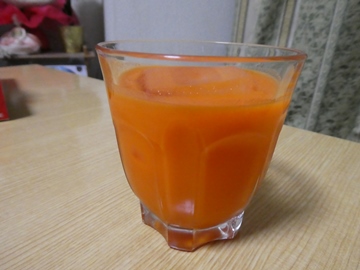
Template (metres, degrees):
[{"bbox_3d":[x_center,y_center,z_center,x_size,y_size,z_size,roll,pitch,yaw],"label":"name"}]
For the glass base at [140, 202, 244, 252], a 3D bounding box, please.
[{"bbox_3d":[0.006,0.038,0.146,0.054,0.013,0.053,6,23,11],"label":"glass base"}]

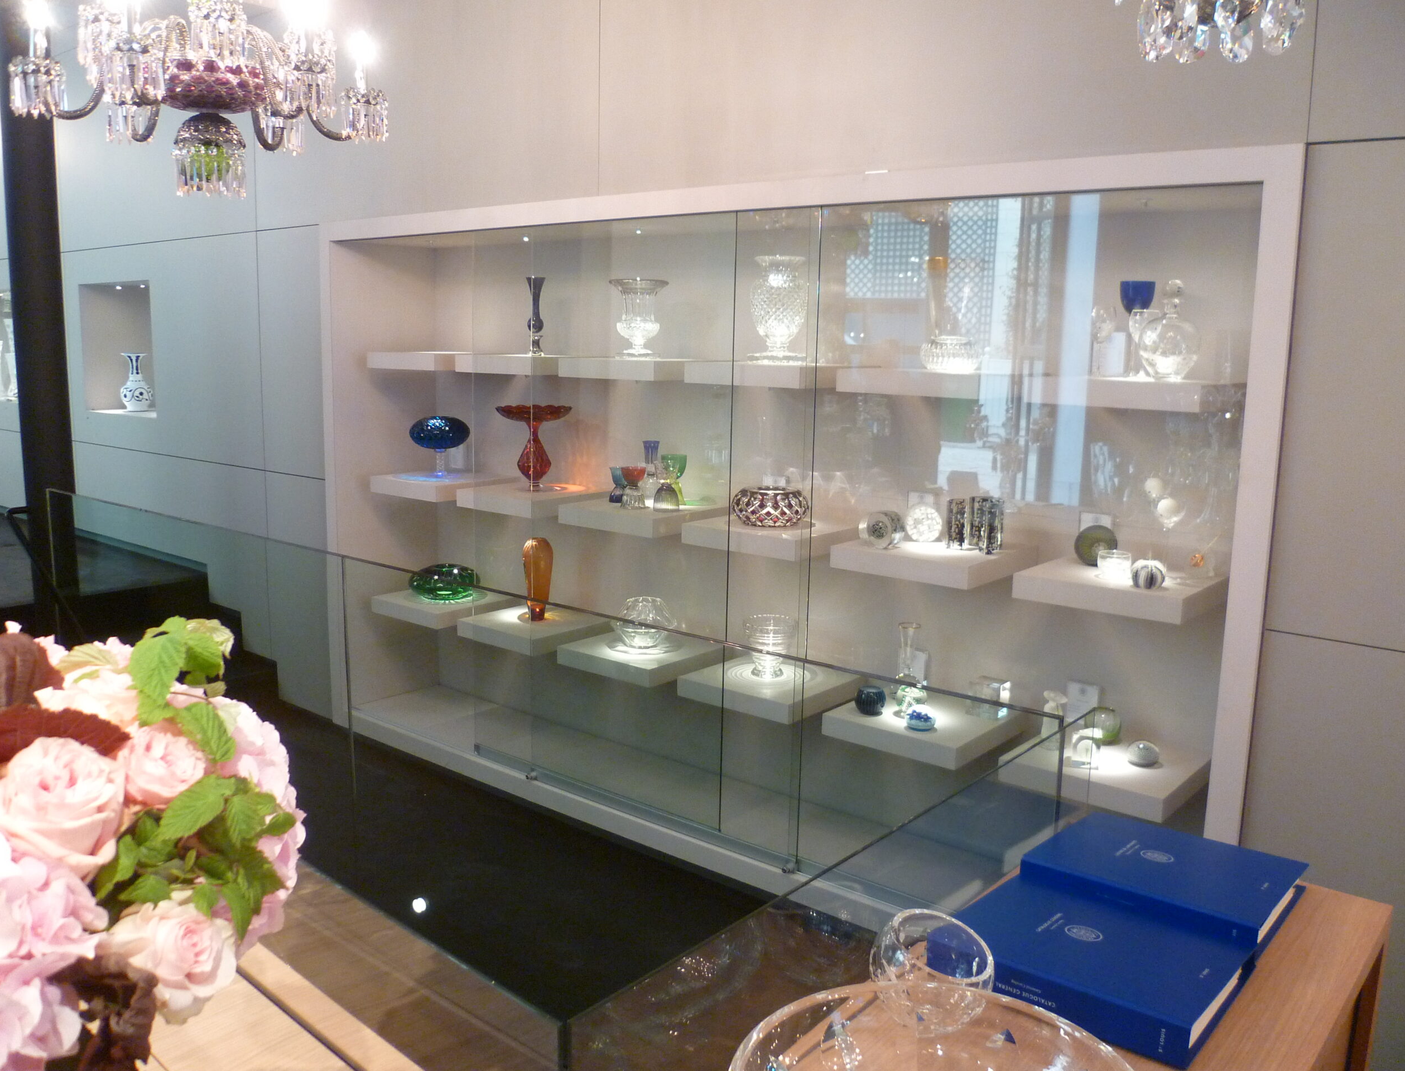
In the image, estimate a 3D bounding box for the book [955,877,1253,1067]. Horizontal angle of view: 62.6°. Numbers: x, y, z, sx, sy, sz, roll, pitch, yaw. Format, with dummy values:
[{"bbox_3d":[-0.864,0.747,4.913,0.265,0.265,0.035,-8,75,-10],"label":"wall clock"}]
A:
[{"bbox_3d":[0.478,0.504,1.409,0.305,0.048,0.272,9,12,38],"label":"book"}]

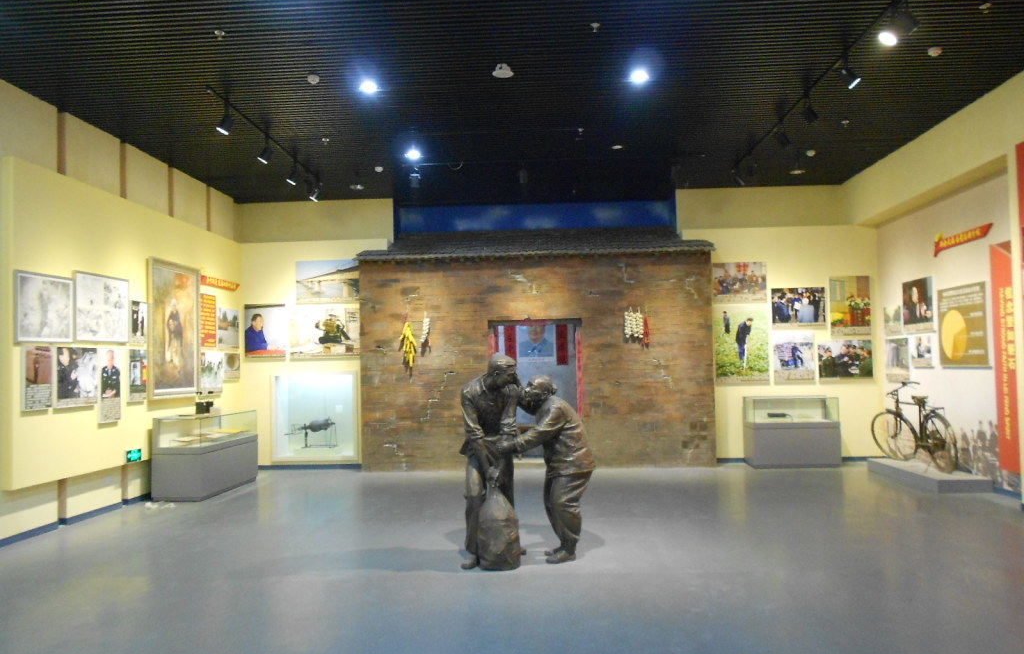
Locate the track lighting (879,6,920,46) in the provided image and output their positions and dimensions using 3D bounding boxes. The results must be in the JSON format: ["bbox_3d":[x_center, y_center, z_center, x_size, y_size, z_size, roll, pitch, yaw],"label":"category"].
[{"bbox_3d":[2.803,-2.180,5.562,0.240,0.260,0.220,1,-3,-34],"label":"track lighting"}]

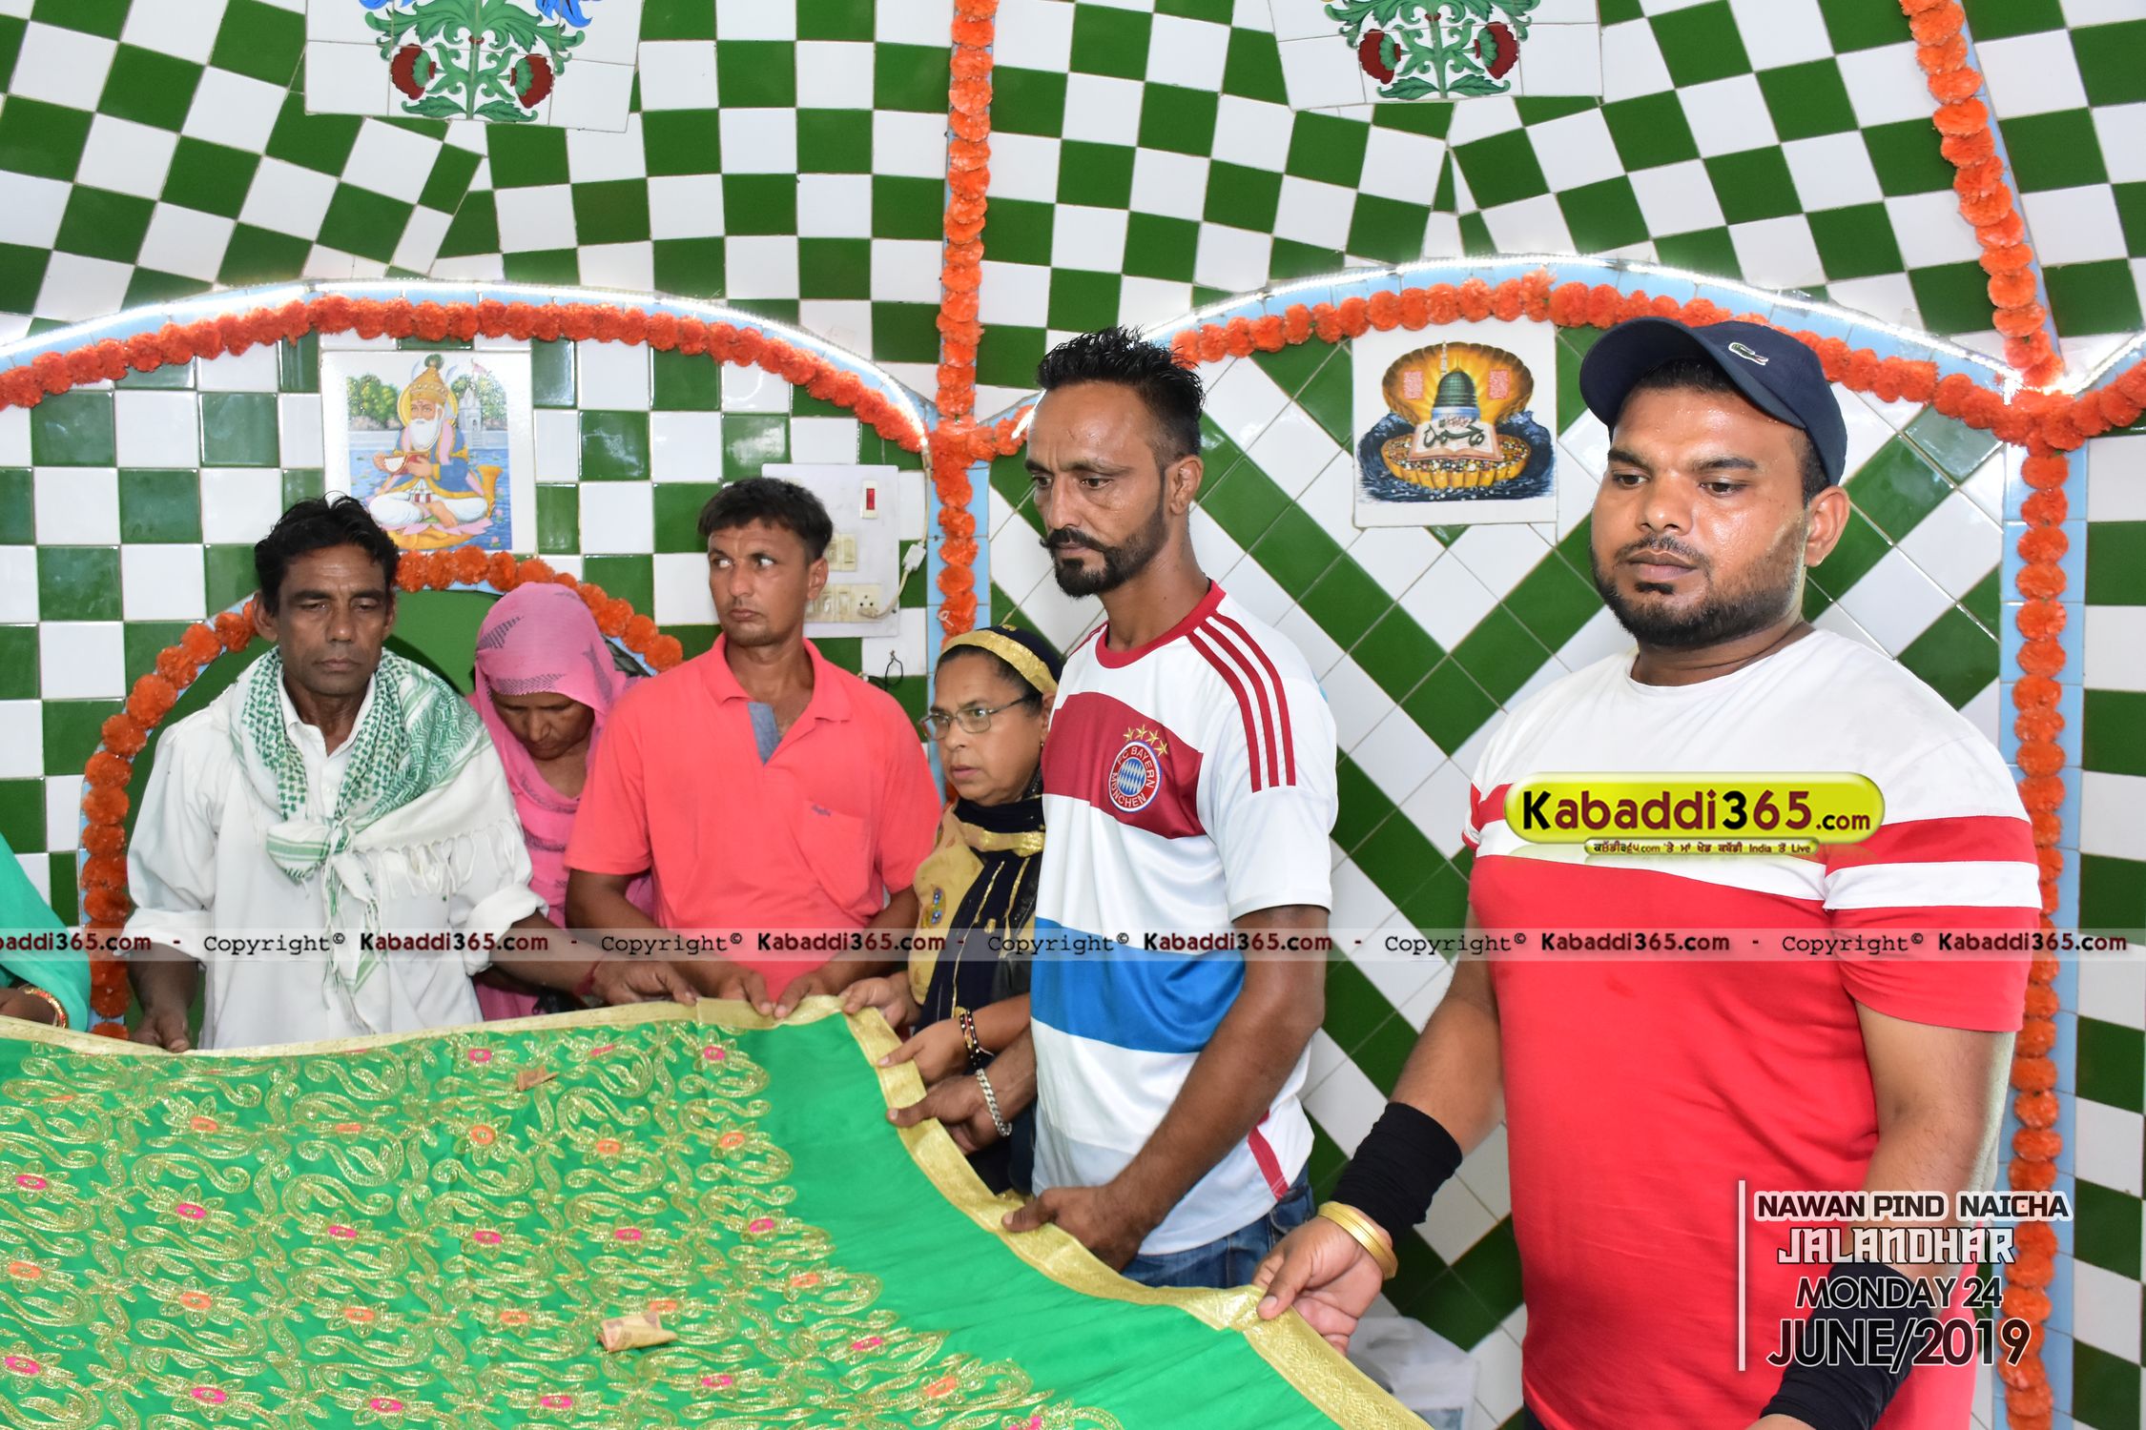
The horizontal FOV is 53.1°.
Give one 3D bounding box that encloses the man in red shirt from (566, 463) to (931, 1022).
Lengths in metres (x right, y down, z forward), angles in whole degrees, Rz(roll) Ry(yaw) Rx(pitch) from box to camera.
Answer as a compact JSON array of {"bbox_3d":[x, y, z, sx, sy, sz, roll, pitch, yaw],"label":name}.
[{"bbox_3d":[-0.425,0.507,2.977,0.510,1.660,0.430,-1,4,-7],"label":"man in red shirt"}]

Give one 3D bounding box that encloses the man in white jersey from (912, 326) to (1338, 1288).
[{"bbox_3d":[0.054,0.484,2.260,0.430,1.760,0.475,-3,4,-35],"label":"man in white jersey"}]

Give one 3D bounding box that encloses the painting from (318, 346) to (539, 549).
[{"bbox_3d":[-0.957,-0.390,3.198,0.300,0.300,0.020,-2,5,-20],"label":"painting"}]

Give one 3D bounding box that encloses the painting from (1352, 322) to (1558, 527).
[{"bbox_3d":[0.564,-0.430,3.160,0.300,0.300,0.020,2,5,22],"label":"painting"}]

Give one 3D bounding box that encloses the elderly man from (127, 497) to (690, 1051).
[{"bbox_3d":[-0.791,0.553,2.634,0.635,1.630,0.430,-2,4,-16],"label":"elderly man"}]

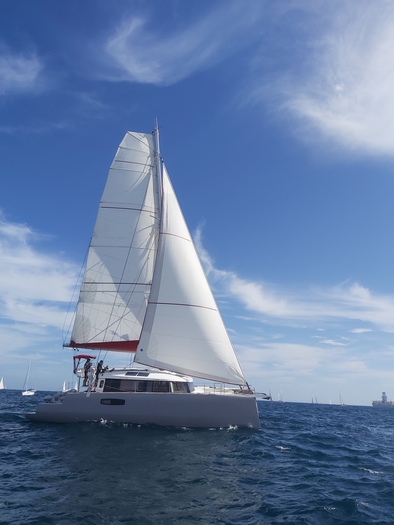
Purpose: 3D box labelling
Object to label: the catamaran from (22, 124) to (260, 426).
[{"bbox_3d":[-2.397,0.096,29.651,14.000,22.300,7.800,5,-19,-6],"label":"catamaran"}]

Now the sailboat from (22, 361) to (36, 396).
[{"bbox_3d":[-62.055,43.529,148.877,3.300,12.880,10.200,4,-19,-3],"label":"sailboat"}]

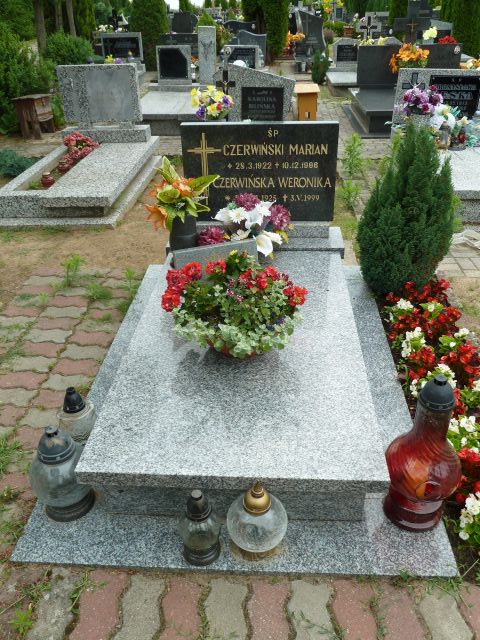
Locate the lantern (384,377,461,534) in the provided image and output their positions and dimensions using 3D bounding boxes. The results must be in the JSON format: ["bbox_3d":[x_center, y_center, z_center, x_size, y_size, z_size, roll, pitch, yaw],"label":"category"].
[{"bbox_3d":[0.506,0.349,1.479,0.210,0.500,0.210,0,32,4],"label":"lantern"}]

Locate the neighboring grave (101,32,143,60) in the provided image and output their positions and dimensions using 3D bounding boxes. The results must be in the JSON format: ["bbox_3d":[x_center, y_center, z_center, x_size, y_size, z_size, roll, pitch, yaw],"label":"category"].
[{"bbox_3d":[-2.122,-4.982,9.788,0.740,0.490,0.130,0,31,4],"label":"neighboring grave"}]

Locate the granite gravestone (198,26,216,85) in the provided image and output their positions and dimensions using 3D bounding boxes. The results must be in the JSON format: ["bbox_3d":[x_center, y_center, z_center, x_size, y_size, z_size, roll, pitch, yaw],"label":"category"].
[{"bbox_3d":[-0.442,-3.679,7.460,0.235,0.710,0.170,0,31,4],"label":"granite gravestone"}]

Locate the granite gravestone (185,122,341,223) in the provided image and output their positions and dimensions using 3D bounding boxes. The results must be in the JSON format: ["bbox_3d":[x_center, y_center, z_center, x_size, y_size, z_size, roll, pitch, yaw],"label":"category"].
[{"bbox_3d":[0.104,-0.760,2.779,0.776,0.497,0.075,0,30,4],"label":"granite gravestone"}]

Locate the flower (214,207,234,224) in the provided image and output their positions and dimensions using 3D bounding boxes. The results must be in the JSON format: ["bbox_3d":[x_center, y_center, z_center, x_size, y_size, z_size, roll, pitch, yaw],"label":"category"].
[{"bbox_3d":[-0.076,-0.513,2.630,0.085,0.075,0.075,0,32,4],"label":"flower"}]

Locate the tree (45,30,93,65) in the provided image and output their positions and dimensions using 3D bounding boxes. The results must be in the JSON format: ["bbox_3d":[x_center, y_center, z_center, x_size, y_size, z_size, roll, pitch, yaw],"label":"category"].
[{"bbox_3d":[-3.140,-4.976,10.179,0.850,0.940,0.800,0,31,4],"label":"tree"}]

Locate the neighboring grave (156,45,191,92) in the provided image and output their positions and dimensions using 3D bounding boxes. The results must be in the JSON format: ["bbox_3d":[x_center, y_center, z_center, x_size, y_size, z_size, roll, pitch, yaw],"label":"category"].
[{"bbox_3d":[-0.901,-3.571,7.511,0.470,0.490,0.120,0,31,4],"label":"neighboring grave"}]

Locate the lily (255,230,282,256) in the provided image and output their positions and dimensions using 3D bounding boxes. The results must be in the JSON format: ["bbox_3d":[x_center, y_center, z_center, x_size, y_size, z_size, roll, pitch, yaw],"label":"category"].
[{"bbox_3d":[0.136,-0.366,2.566,0.115,0.100,0.100,0,32,4],"label":"lily"}]

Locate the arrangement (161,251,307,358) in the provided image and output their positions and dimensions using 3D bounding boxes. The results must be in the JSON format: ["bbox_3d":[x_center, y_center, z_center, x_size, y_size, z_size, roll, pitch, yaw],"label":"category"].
[{"bbox_3d":[-0.014,-0.068,1.939,0.500,0.360,0.450,0,32,4],"label":"arrangement"}]

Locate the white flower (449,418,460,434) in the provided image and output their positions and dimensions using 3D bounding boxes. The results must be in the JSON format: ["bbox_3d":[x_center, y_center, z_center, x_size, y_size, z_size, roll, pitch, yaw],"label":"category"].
[{"bbox_3d":[0.699,0.348,1.751,0.042,0.045,0.040,0,31,4],"label":"white flower"}]

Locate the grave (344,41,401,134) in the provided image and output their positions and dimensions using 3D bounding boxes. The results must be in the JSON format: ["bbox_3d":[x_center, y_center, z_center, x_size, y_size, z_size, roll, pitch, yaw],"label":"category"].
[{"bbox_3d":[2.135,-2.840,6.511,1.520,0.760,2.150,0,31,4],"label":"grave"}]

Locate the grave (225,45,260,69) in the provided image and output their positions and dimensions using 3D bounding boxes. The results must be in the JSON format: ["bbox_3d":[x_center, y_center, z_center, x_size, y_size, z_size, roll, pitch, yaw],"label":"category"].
[{"bbox_3d":[0.045,-3.566,7.448,0.480,0.490,0.120,0,31,4],"label":"grave"}]

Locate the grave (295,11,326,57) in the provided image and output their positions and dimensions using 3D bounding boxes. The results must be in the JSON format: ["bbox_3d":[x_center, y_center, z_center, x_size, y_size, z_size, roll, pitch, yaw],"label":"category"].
[{"bbox_3d":[1.387,-5.554,10.403,0.535,0.787,0.140,-5,32,-4],"label":"grave"}]

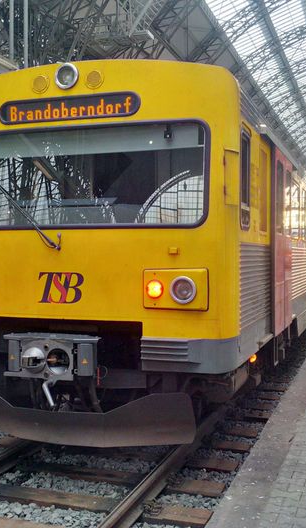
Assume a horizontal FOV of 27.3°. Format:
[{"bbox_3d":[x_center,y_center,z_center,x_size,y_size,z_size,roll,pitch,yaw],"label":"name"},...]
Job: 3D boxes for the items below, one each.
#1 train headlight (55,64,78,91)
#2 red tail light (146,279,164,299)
[{"bbox_3d":[-0.732,-1.591,5.350,0.230,0.235,0.110,1,1,19],"label":"train headlight"},{"bbox_3d":[0.013,0.195,4.984,0.150,0.155,0.070,1,1,19],"label":"red tail light"}]

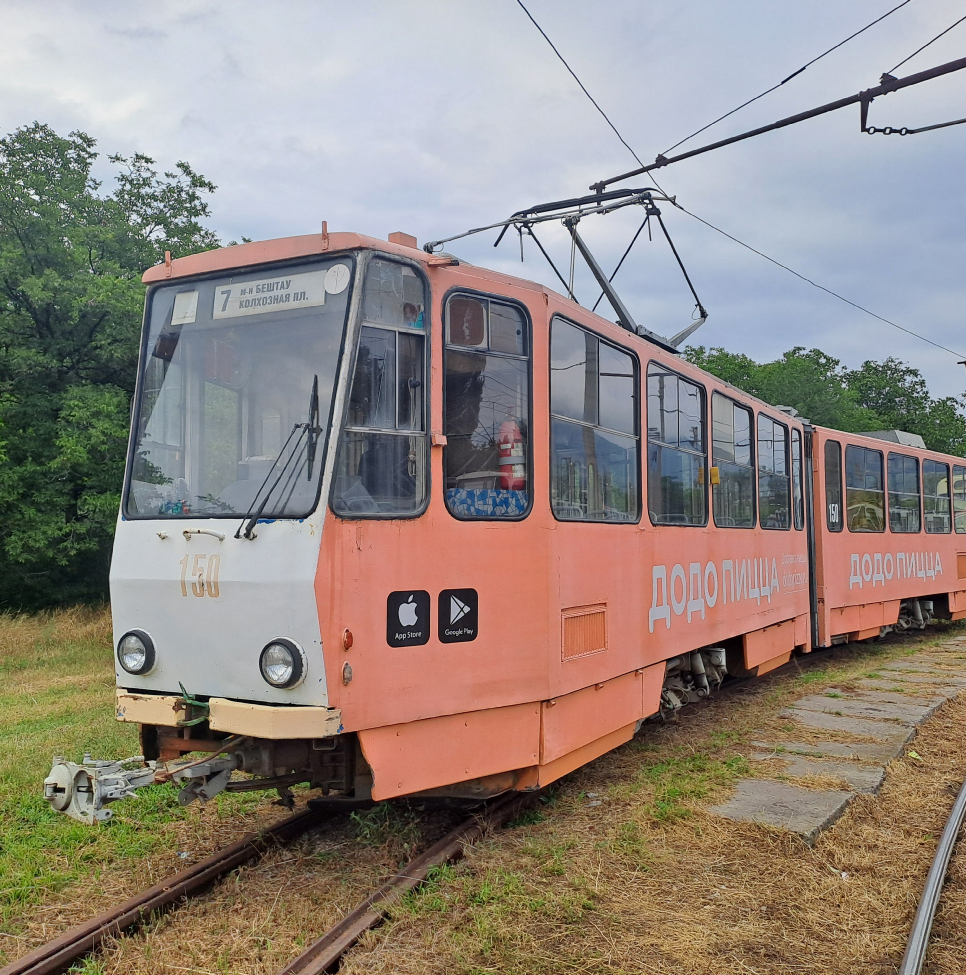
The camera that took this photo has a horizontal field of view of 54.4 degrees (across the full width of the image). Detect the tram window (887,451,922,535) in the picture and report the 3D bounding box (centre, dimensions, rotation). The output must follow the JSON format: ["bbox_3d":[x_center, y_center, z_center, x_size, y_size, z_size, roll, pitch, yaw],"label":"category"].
[{"bbox_3d":[6.367,0.100,14.150,0.070,1.180,1.410,-3,-5,42],"label":"tram window"}]

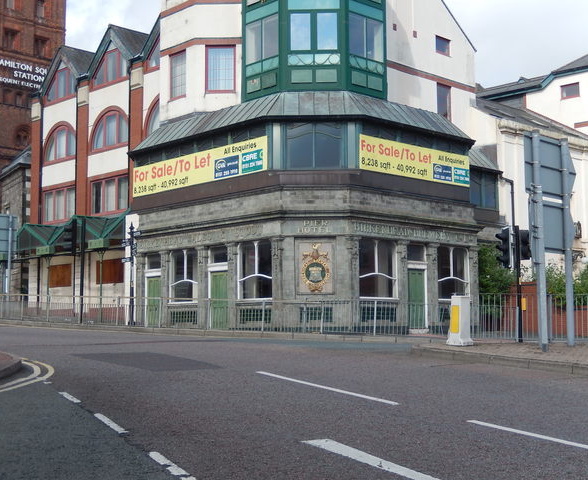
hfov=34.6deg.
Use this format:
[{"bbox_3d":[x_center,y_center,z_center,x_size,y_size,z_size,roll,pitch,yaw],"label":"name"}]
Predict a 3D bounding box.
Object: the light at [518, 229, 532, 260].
[{"bbox_3d":[6.507,0.130,26.500,0.380,0.861,0.360,-2,-6,15],"label":"light"}]

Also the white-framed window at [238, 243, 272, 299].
[{"bbox_3d":[-1.351,1.076,33.347,0.200,2.088,1.939,4,-7,-41],"label":"white-framed window"}]

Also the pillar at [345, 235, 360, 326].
[{"bbox_3d":[1.906,1.358,30.736,0.380,3.038,0.340,5,-8,-43],"label":"pillar"}]

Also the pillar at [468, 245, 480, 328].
[{"bbox_3d":[6.754,1.742,35.285,0.330,3.123,0.260,5,-8,-43],"label":"pillar"}]

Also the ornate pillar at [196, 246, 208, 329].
[{"bbox_3d":[-3.401,1.796,35.469,0.280,3.141,0.430,4,-7,-41],"label":"ornate pillar"}]

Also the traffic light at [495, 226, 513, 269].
[{"bbox_3d":[5.886,0.216,26.500,0.320,1.137,0.470,2,-6,-19],"label":"traffic light"}]

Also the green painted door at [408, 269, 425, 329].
[{"bbox_3d":[4.317,2.066,33.222,0.704,2.093,0.100,5,-8,-43],"label":"green painted door"}]

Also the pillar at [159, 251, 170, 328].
[{"bbox_3d":[-5.034,1.941,37.331,0.280,3.049,0.430,4,-7,-41],"label":"pillar"}]

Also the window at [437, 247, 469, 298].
[{"bbox_3d":[5.849,1.250,34.755,1.661,1.922,0.150,5,-8,-43],"label":"window"}]

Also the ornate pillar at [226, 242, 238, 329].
[{"bbox_3d":[-2.196,1.696,34.095,0.280,3.124,0.430,4,-7,-41],"label":"ornate pillar"}]

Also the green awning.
[{"bbox_3d":[-8.914,-0.128,40.196,1.850,1.590,9.364,5,-7,-44],"label":"green awning"}]

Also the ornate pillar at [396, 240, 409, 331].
[{"bbox_3d":[3.893,1.652,34.008,0.430,3.245,0.280,5,-7,-44],"label":"ornate pillar"}]

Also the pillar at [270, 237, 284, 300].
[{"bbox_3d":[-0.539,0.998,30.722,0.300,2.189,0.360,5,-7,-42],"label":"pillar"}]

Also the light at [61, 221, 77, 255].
[{"bbox_3d":[-7.989,-0.099,33.601,0.460,1.270,0.500,-1,-5,6],"label":"light"}]

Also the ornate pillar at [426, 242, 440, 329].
[{"bbox_3d":[4.971,1.661,33.606,0.370,3.113,0.290,5,-8,-43],"label":"ornate pillar"}]

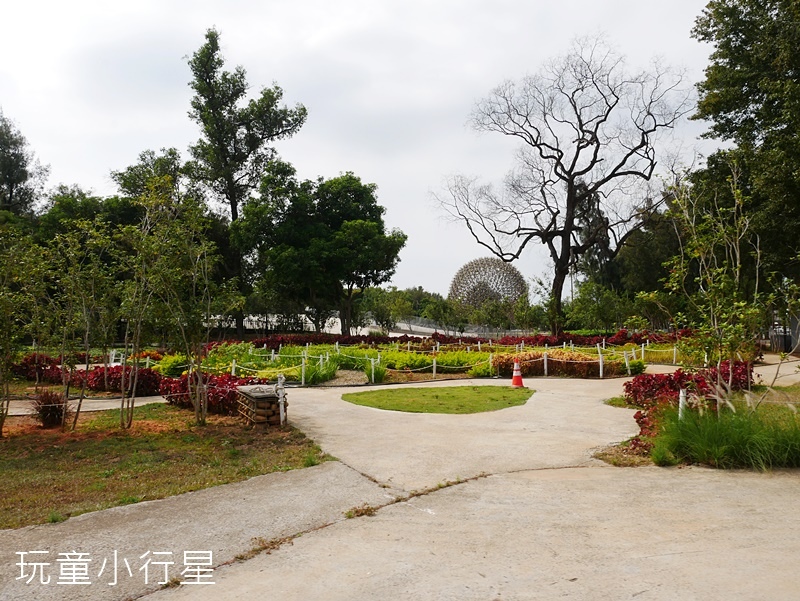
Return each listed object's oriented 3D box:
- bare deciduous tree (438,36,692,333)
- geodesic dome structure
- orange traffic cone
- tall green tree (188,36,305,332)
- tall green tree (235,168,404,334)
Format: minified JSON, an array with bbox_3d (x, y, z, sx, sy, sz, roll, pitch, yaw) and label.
[{"bbox_3d":[11.928,-8.108,40.000,18.306,21.838,16.476,0,-3,0],"label":"bare deciduous tree"},{"bbox_3d":[15.946,-0.901,100.000,14.414,14.054,14.414,0,-3,0],"label":"geodesic dome structure"},{"bbox_3d":[2.819,1.755,13.300,0.340,0.707,0.340,0,-3,0],"label":"orange traffic cone"},{"bbox_3d":[-11.063,-8.360,40.000,8.649,22.486,8.649,0,-3,0],"label":"tall green tree"},{"bbox_3d":[-5.516,-3.232,39.000,11.946,12.086,11.349,0,-3,0],"label":"tall green tree"}]

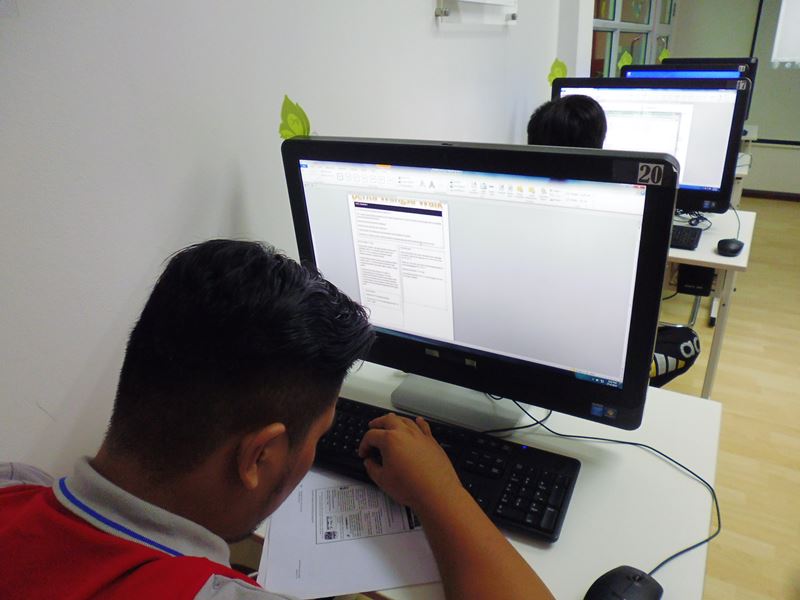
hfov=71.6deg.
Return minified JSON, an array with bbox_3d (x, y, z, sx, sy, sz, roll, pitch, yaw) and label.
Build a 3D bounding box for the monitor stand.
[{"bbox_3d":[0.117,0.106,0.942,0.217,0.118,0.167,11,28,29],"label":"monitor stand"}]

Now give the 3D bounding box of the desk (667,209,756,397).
[{"bbox_3d":[0.733,0.073,2.008,0.798,0.744,0.586,12,28,30],"label":"desk"}]

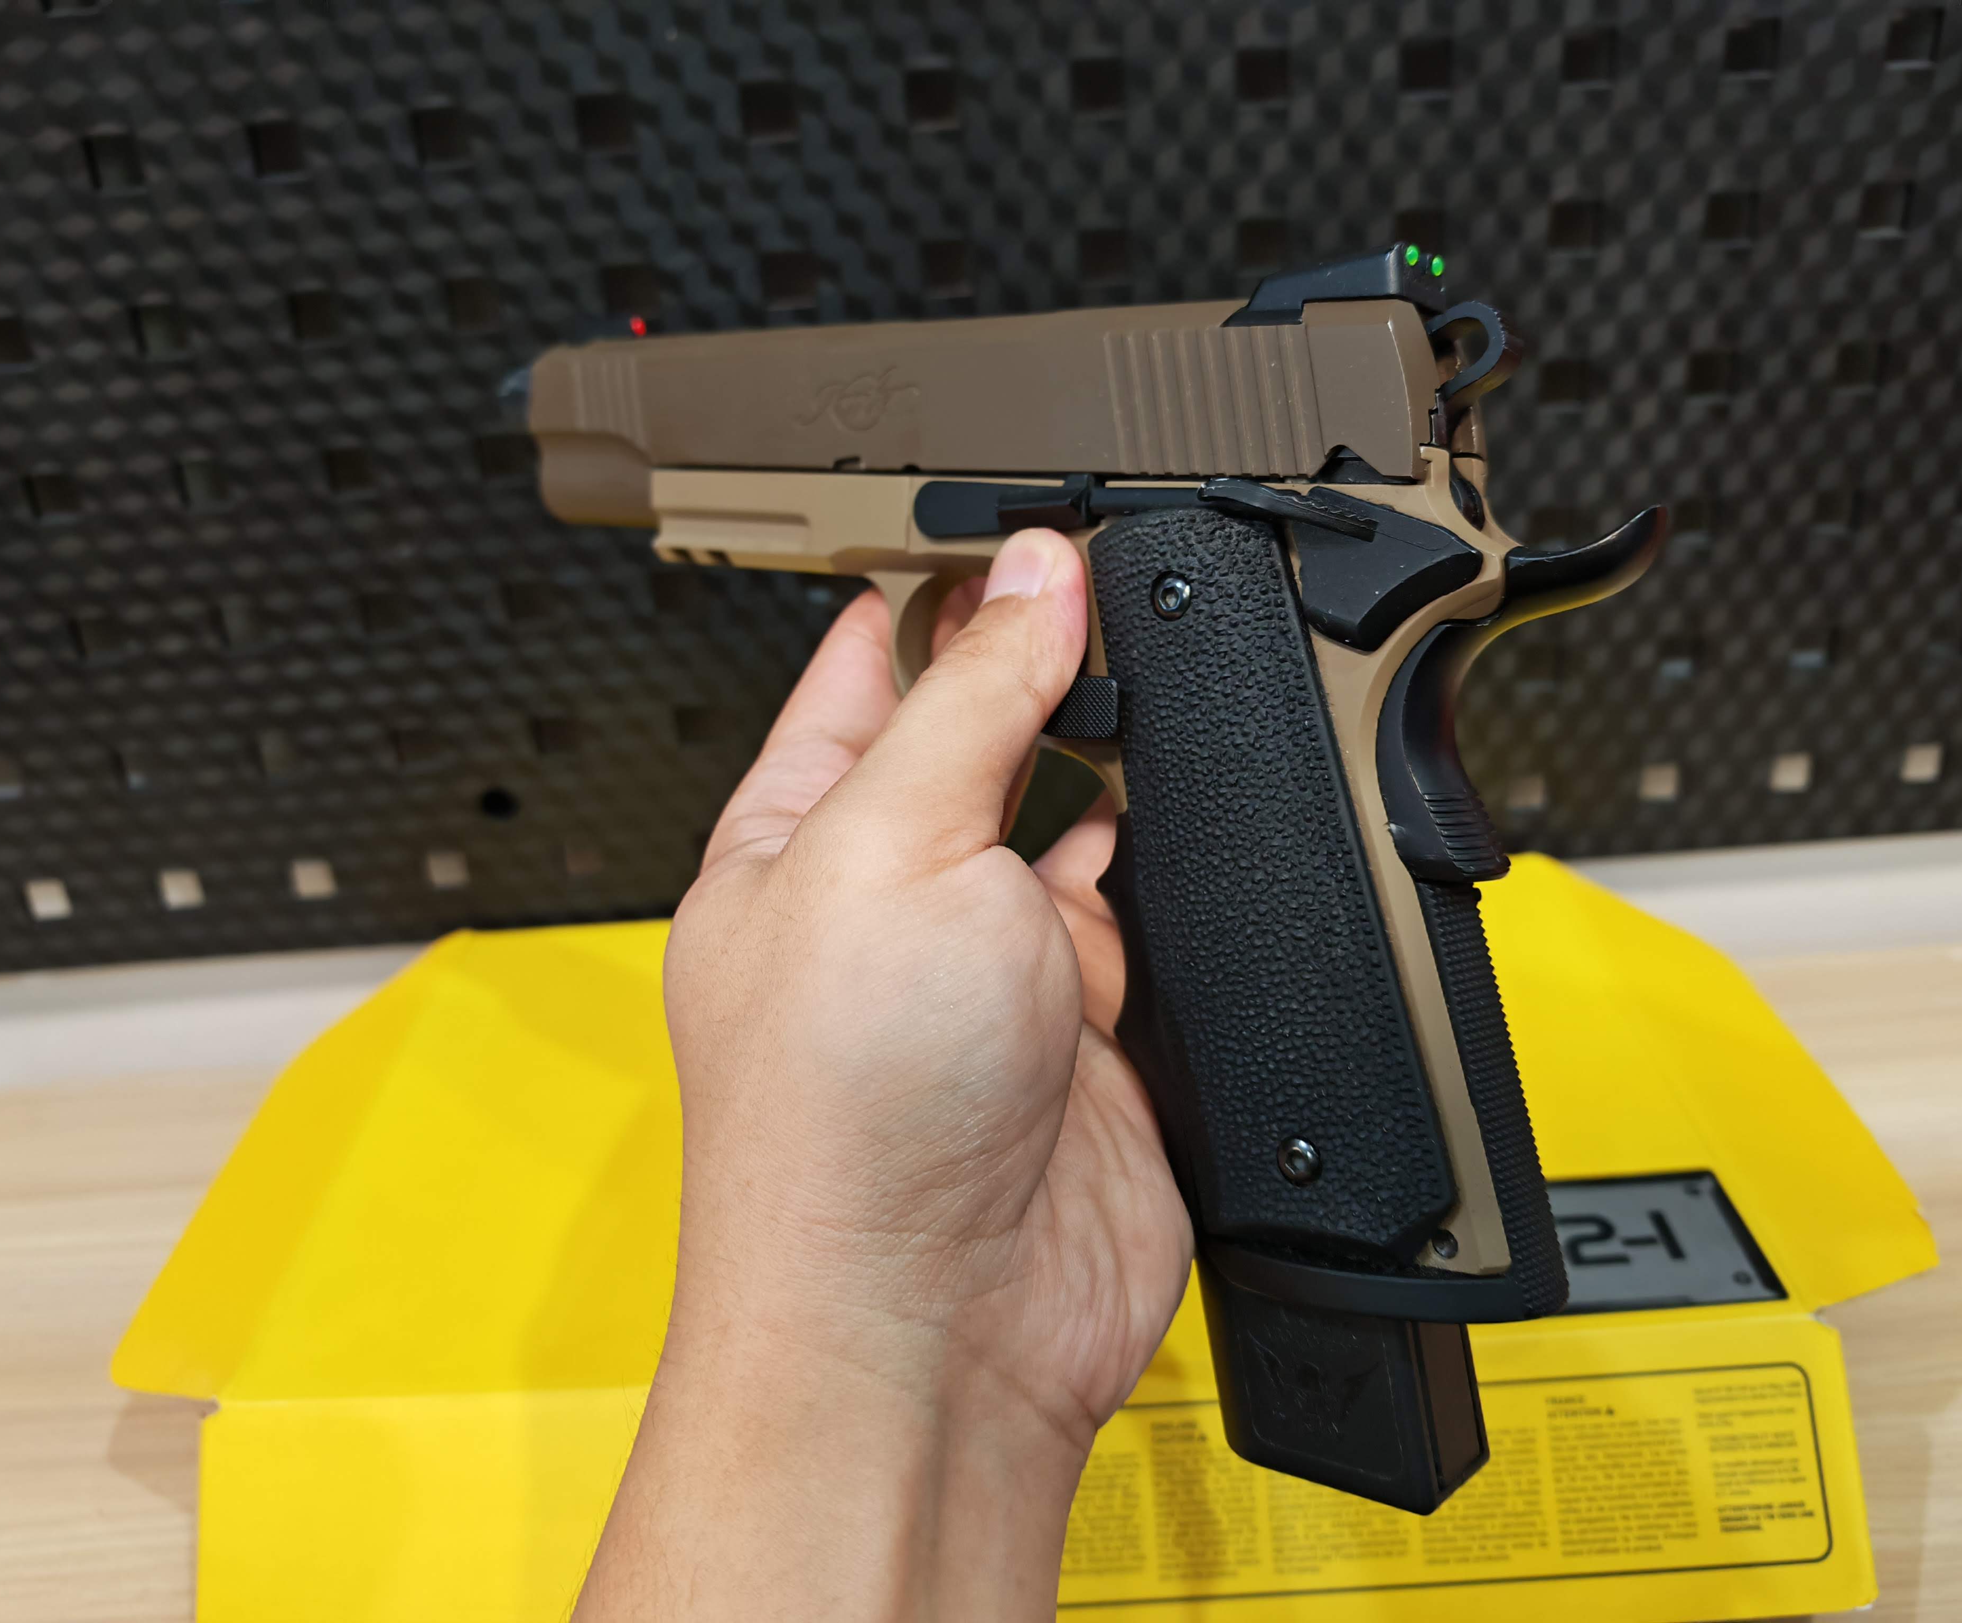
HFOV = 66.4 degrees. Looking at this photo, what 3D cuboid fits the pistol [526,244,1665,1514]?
[{"bbox_3d":[-0.003,0.000,0.259,0.217,0.172,0.035,11,15,38],"label":"pistol"}]

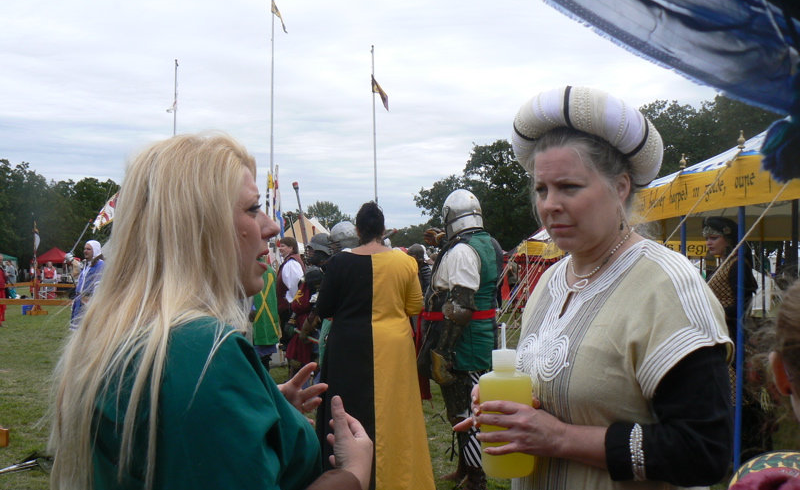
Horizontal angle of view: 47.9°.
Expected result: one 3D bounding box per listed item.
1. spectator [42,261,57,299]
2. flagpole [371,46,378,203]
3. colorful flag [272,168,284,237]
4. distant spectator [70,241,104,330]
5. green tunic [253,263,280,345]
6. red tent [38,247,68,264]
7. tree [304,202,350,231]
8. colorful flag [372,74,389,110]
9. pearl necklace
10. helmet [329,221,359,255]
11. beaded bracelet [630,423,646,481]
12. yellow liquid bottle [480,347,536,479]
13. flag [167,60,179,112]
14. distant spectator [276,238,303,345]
[{"bbox_3d":[-14.194,1.493,36.483,0.550,1.650,0.360,0,-1,-21],"label":"spectator"},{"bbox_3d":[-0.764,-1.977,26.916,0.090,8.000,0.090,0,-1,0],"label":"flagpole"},{"bbox_3d":[-1.685,-0.589,12.500,0.170,1.020,0.140,0,-1,-17],"label":"colorful flag"},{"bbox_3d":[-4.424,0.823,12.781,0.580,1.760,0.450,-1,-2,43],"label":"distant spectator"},{"bbox_3d":[-1.466,0.675,9.900,0.380,0.860,0.270,1,-2,-37],"label":"green tunic"},{"bbox_3d":[-22.137,1.611,57.969,2.900,2.900,2.900,0,-1,-21],"label":"red tent"},{"bbox_3d":[-11.106,-2.408,140.000,7.200,9.000,7.000,0,-1,0],"label":"tree"},{"bbox_3d":[-0.757,-5.883,35.000,0.620,1.380,0.220,0,-1,-17],"label":"colorful flag"},{"bbox_3d":[0.341,0.019,1.510,0.130,0.100,0.130,0,-1,41],"label":"pearl necklace"},{"bbox_3d":[-0.458,-0.054,7.500,0.290,0.280,0.230,0,-1,-12],"label":"helmet"},{"bbox_3d":[0.355,0.308,1.340,0.024,0.084,0.076,0,-1,25],"label":"beaded bracelet"},{"bbox_3d":[0.179,0.280,1.500,0.088,0.216,0.084,-3,-1,23],"label":"yellow liquid bottle"},{"bbox_3d":[-9.592,-6.725,38.000,0.500,2.100,0.200,0,-1,-17],"label":"flag"},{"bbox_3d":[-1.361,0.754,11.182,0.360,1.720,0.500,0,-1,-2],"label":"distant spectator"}]

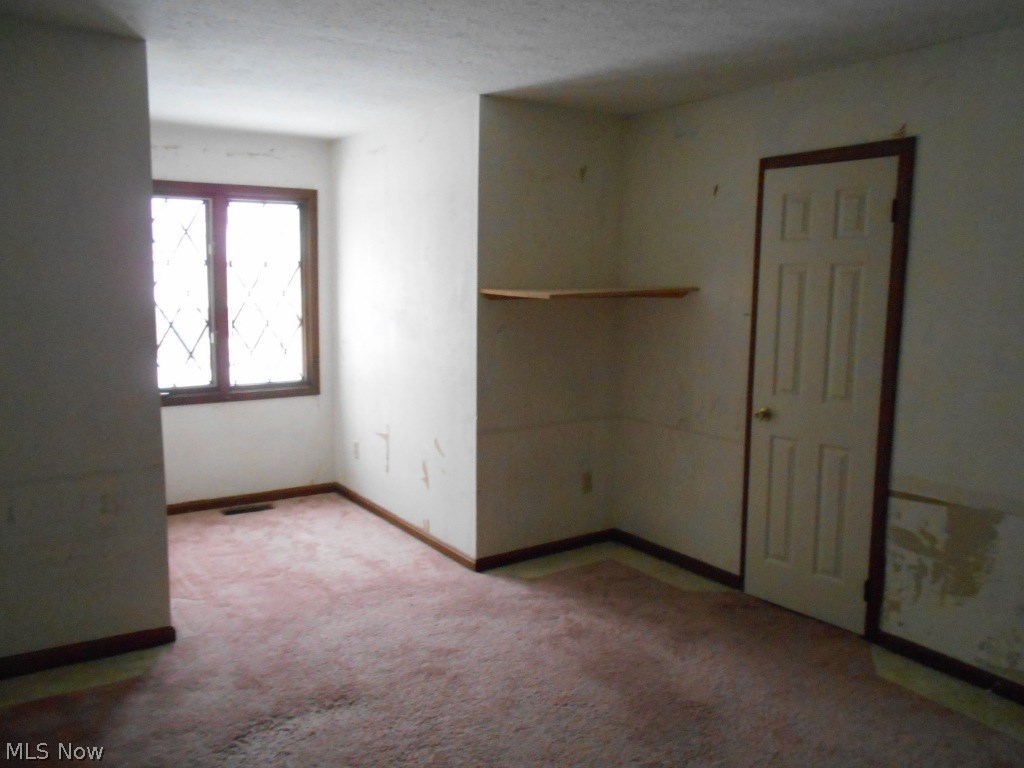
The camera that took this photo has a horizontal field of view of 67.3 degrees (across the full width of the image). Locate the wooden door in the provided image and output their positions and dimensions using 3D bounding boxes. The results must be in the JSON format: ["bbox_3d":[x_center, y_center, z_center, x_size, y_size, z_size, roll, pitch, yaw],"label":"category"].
[{"bbox_3d":[1.359,0.053,3.448,0.050,2.024,0.620,-5,9,-36],"label":"wooden door"}]

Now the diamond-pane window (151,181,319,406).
[{"bbox_3d":[-1.830,-0.570,4.911,1.240,1.377,0.090,-5,9,-36],"label":"diamond-pane window"}]

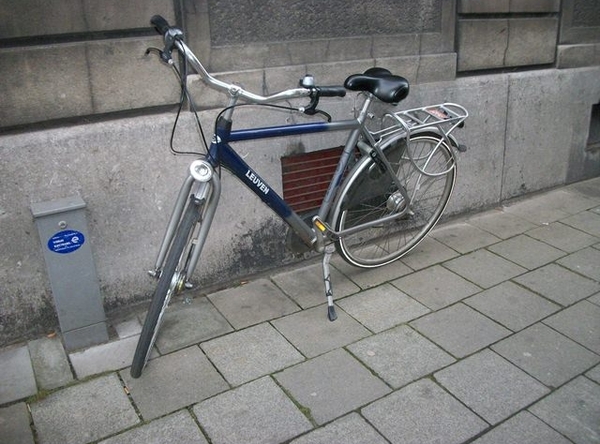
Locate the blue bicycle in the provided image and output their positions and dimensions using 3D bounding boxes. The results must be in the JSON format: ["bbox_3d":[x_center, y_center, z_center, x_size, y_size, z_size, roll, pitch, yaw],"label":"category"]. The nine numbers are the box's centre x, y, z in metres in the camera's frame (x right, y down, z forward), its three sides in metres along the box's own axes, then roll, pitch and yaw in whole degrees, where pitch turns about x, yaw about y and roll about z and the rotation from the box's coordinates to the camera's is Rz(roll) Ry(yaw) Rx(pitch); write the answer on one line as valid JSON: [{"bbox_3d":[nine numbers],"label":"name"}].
[{"bbox_3d":[0.070,-0.153,2.052,1.660,1.130,0.620,-15,36,-30],"label":"blue bicycle"}]

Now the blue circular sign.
[{"bbox_3d":[-0.788,0.066,1.868,0.122,0.080,0.008,-14,26,-28],"label":"blue circular sign"}]

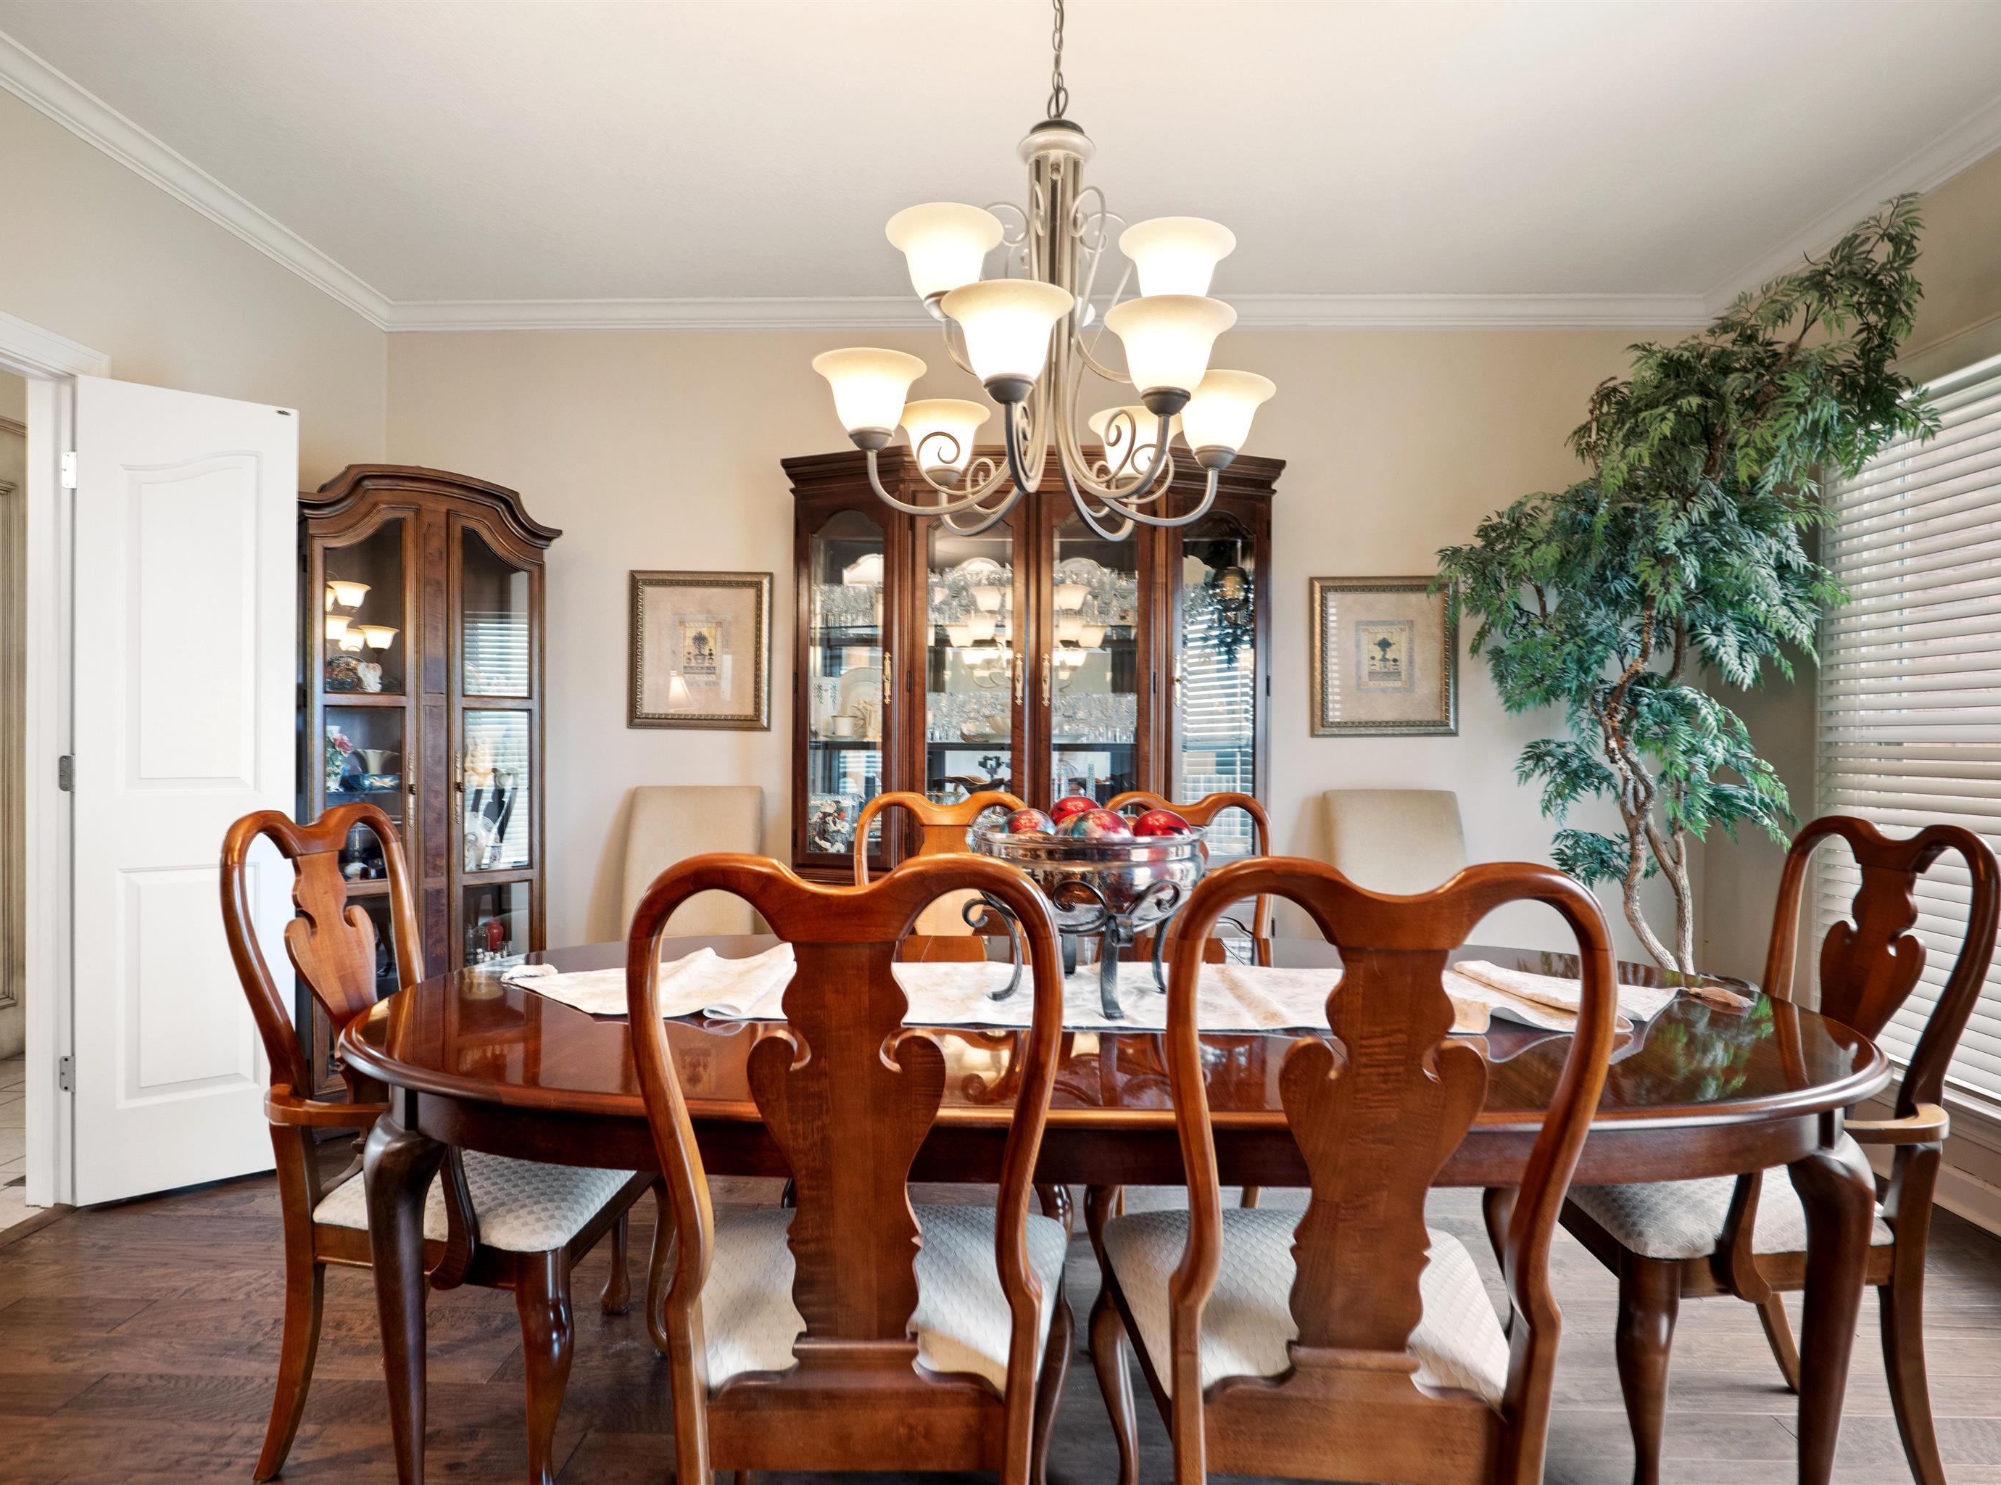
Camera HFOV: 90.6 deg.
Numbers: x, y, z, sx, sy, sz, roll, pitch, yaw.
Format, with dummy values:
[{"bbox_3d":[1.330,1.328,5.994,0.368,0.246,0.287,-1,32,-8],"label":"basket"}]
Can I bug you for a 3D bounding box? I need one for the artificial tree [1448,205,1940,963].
[{"bbox_3d":[1.800,-0.100,2.720,1.160,2.500,1.000,0,0,0],"label":"artificial tree"}]

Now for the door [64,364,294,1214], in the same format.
[{"bbox_3d":[-2.083,0.121,2.555,0.445,2.030,0.040,0,0,-33],"label":"door"}]

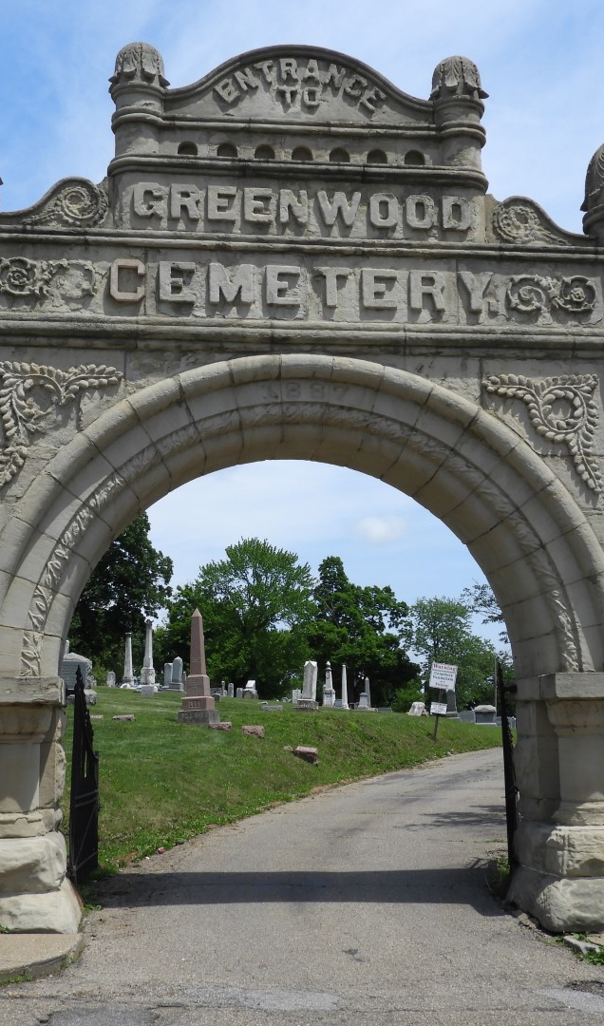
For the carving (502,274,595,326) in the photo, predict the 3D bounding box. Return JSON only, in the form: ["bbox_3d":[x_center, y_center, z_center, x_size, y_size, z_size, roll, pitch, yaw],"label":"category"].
[{"bbox_3d":[1.957,-1.676,10.237,0.770,0.440,0.090,0,-8,-6],"label":"carving"}]

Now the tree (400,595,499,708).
[{"bbox_3d":[8.482,8.021,75.000,5.716,6.606,5.716,0,-8,-6],"label":"tree"}]

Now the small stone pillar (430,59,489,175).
[{"bbox_3d":[1.265,-3.200,10.593,0.470,1.090,0.440,0,-8,-6],"label":"small stone pillar"}]

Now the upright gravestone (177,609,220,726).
[{"bbox_3d":[-2.689,4.026,34.000,0.880,3.050,0.880,-2,-9,14],"label":"upright gravestone"}]

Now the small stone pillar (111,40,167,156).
[{"bbox_3d":[-1.293,-3.217,10.302,0.460,1.080,0.440,0,-8,-6],"label":"small stone pillar"}]

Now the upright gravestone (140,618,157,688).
[{"bbox_3d":[-5.547,5.046,47.000,0.809,2.492,0.750,0,-8,-6],"label":"upright gravestone"}]

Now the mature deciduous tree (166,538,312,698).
[{"bbox_3d":[-3.835,6.491,80.000,9.200,10.030,8.800,1,-8,-7],"label":"mature deciduous tree"}]

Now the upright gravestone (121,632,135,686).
[{"bbox_3d":[-7.214,6.041,54.000,0.550,2.200,0.550,-2,-8,12],"label":"upright gravestone"}]

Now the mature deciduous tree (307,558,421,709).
[{"bbox_3d":[3.381,6.853,75.000,6.600,8.730,6.400,1,-8,-7],"label":"mature deciduous tree"}]

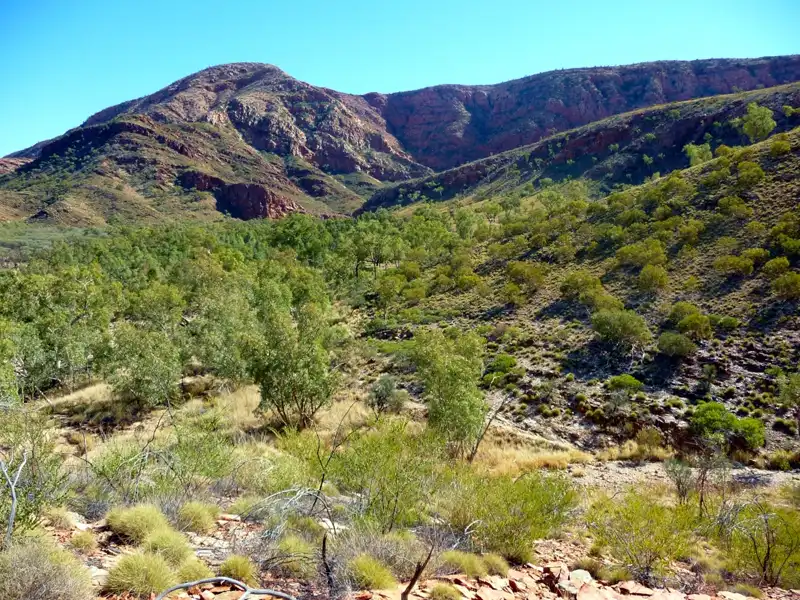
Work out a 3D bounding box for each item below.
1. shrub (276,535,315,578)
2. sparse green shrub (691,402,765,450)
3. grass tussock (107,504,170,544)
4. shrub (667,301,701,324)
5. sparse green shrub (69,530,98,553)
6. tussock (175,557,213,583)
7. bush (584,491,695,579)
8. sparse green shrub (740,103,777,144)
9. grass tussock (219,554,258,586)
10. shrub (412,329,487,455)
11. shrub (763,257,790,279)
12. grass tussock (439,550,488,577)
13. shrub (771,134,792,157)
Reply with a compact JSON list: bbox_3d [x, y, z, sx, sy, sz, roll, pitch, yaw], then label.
[{"bbox_3d":[-1.017,2.497,6.300,0.359,0.386,0.341,0,8,0],"label":"shrub"},{"bbox_3d":[15.689,6.060,31.000,3.545,2.119,2.836,0,7,0],"label":"sparse green shrub"},{"bbox_3d":[-3.112,2.683,7.700,0.762,0.428,0.723,0,7,0],"label":"grass tussock"},{"bbox_3d":[18.905,0.831,43.000,2.063,1.595,1.959,0,8,0],"label":"shrub"},{"bbox_3d":[-3.619,2.762,7.400,0.343,0.213,0.343,0,7,0],"label":"sparse green shrub"},{"bbox_3d":[-2.054,2.707,6.500,0.382,0.219,0.363,0,7,0],"label":"tussock"},{"bbox_3d":[2.379,2.329,6.400,1.036,0.801,0.984,0,8,0],"label":"bush"},{"bbox_3d":[48.753,-24.138,88.000,4.749,5.440,4.511,0,8,0],"label":"sparse green shrub"},{"bbox_3d":[-1.572,2.634,6.300,0.389,0.279,0.370,0,7,0],"label":"grass tussock"},{"bbox_3d":[1.951,3.645,25.500,2.916,5.076,2.624,0,7,0],"label":"shrub"},{"bbox_3d":[27.346,-2.361,47.000,1.973,1.598,1.874,0,8,0],"label":"shrub"},{"bbox_3d":[0.648,2.688,6.600,0.510,0.215,0.408,0,7,0],"label":"grass tussock"},{"bbox_3d":[41.269,-16.713,70.000,2.308,2.380,2.193,0,8,0],"label":"shrub"}]

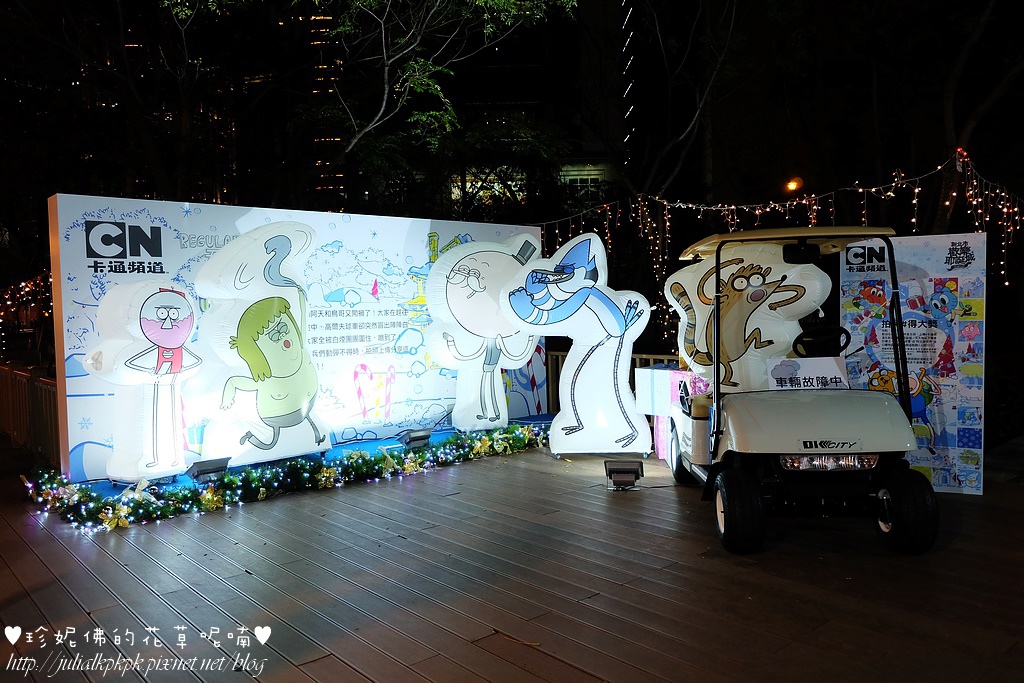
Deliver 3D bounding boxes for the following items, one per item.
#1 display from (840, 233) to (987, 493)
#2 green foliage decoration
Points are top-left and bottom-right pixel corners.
[{"bbox_3d":[2.845,0.163,5.283,0.908,1.805,0.070,0,3,22],"label":"display"},{"bbox_3d":[-1.487,0.970,6.438,4.613,0.219,1.415,-3,4,-40],"label":"green foliage decoration"}]

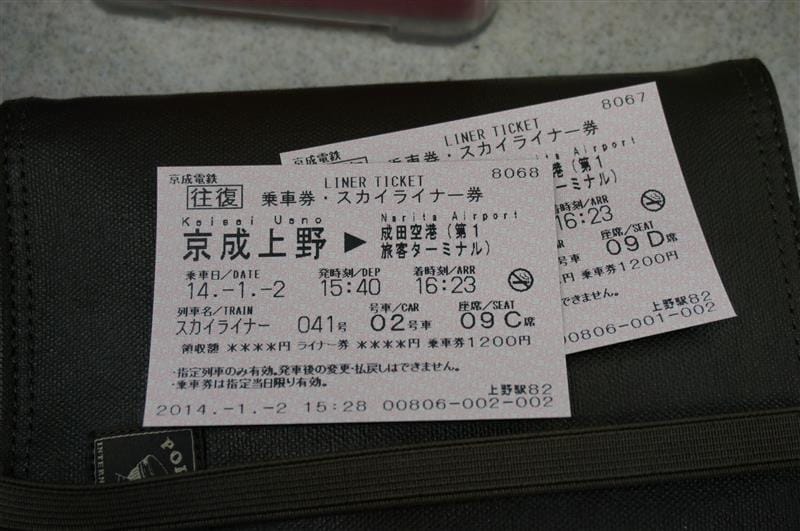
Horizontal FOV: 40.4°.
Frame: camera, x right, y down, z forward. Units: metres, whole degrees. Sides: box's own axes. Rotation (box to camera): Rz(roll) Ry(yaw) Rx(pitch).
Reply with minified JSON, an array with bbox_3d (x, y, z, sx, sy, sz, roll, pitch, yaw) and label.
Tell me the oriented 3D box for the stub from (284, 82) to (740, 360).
[{"bbox_3d":[0.022,-0.007,0.230,0.085,0.002,0.058,-12,69,-5],"label":"stub"}]

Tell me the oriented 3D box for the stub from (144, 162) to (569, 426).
[{"bbox_3d":[-0.009,0.004,0.225,0.085,0.002,0.058,-1,69,-1],"label":"stub"}]

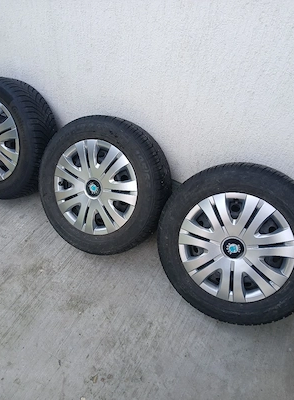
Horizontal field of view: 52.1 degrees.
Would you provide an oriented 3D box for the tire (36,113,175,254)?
[{"bbox_3d":[-0.203,-0.063,1.386,0.632,0.632,0.205,23,15,18],"label":"tire"}]

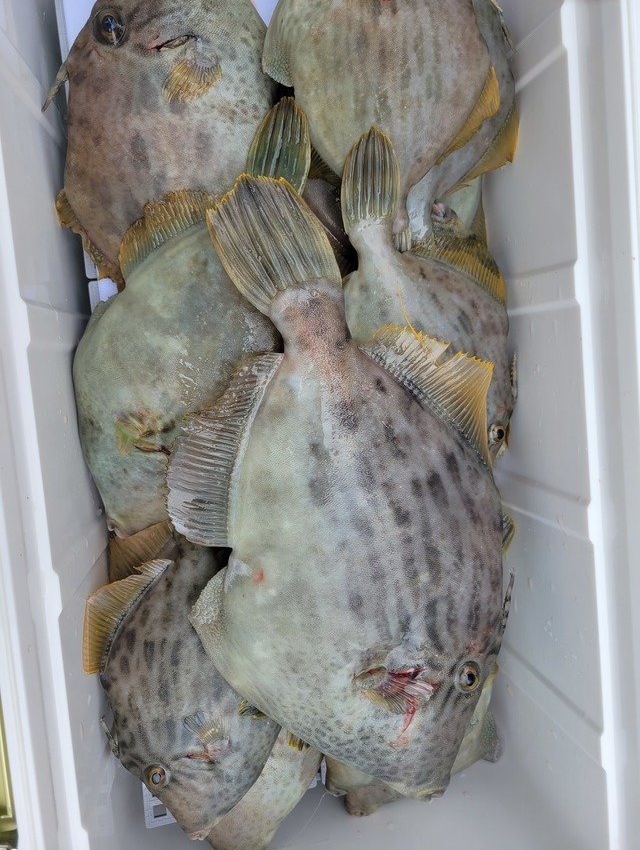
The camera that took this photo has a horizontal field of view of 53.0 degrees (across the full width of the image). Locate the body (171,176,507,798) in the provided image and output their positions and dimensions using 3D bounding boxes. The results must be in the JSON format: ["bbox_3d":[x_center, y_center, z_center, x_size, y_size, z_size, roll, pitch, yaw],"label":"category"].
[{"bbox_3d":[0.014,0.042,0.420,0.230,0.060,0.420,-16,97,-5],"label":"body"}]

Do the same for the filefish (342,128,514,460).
[{"bbox_3d":[0.073,-0.088,0.446,0.125,0.045,0.252,-22,97,-5],"label":"filefish"}]

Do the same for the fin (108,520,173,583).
[{"bbox_3d":[-0.127,0.090,0.455,0.056,0.012,0.034,-24,97,-4],"label":"fin"}]

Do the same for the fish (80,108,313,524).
[{"bbox_3d":[-0.076,-0.071,0.437,0.165,0.052,0.320,21,92,-8],"label":"fish"}]

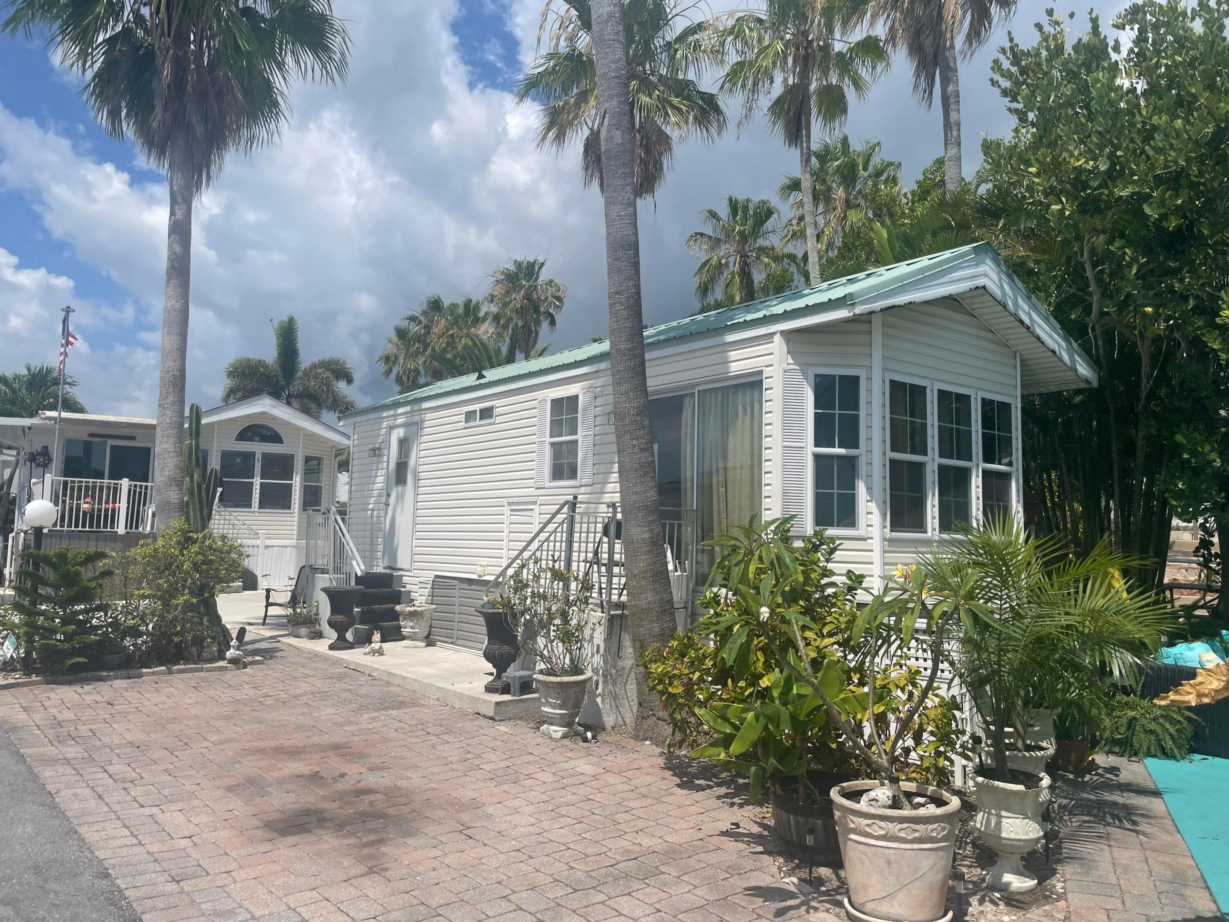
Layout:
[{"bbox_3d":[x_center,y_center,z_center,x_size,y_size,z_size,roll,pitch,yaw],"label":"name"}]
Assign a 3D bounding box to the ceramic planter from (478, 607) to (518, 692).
[{"bbox_3d":[-0.982,1.616,8.034,0.441,0.751,0.441,2,-5,-7],"label":"ceramic planter"}]

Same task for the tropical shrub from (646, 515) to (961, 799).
[{"bbox_3d":[1.103,1.153,5.371,1.800,1.589,1.300,0,-5,11],"label":"tropical shrub"}]

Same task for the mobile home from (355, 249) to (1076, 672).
[{"bbox_3d":[0.210,0.375,11.847,3.940,4.067,9.869,5,-6,-38],"label":"mobile home"}]

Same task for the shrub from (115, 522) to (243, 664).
[{"bbox_3d":[-4.612,1.375,9.850,1.270,1.480,1.200,4,-6,-25],"label":"shrub"}]

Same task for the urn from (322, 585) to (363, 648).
[{"bbox_3d":[-3.252,1.856,11.000,0.480,0.760,0.480,3,-6,-16],"label":"urn"}]

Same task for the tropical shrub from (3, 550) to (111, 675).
[{"bbox_3d":[-5.590,1.467,9.300,1.000,1.260,1.000,5,-7,-30],"label":"tropical shrub"}]

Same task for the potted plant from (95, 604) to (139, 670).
[{"bbox_3d":[-5.108,1.799,9.502,0.453,0.664,0.450,4,-6,-28],"label":"potted plant"}]

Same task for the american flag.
[{"bbox_3d":[-9.469,-1.991,16.000,0.360,1.050,0.300,5,-7,-31],"label":"american flag"}]

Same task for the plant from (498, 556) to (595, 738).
[{"bbox_3d":[-0.507,1.400,7.073,0.745,1.331,0.700,1,-5,-4],"label":"plant"}]

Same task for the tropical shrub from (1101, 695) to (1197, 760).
[{"bbox_3d":[3.895,1.912,6.753,0.708,0.408,0.650,-2,-6,30],"label":"tropical shrub"}]

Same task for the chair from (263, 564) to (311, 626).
[{"bbox_3d":[-4.723,1.926,13.518,0.600,0.930,0.660,-3,-6,38],"label":"chair"}]

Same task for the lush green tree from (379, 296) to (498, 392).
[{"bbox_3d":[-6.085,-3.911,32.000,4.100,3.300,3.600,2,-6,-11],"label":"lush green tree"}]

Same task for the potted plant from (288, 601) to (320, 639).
[{"bbox_3d":[-4.109,2.089,12.200,0.410,0.480,0.400,3,-6,-18],"label":"potted plant"}]

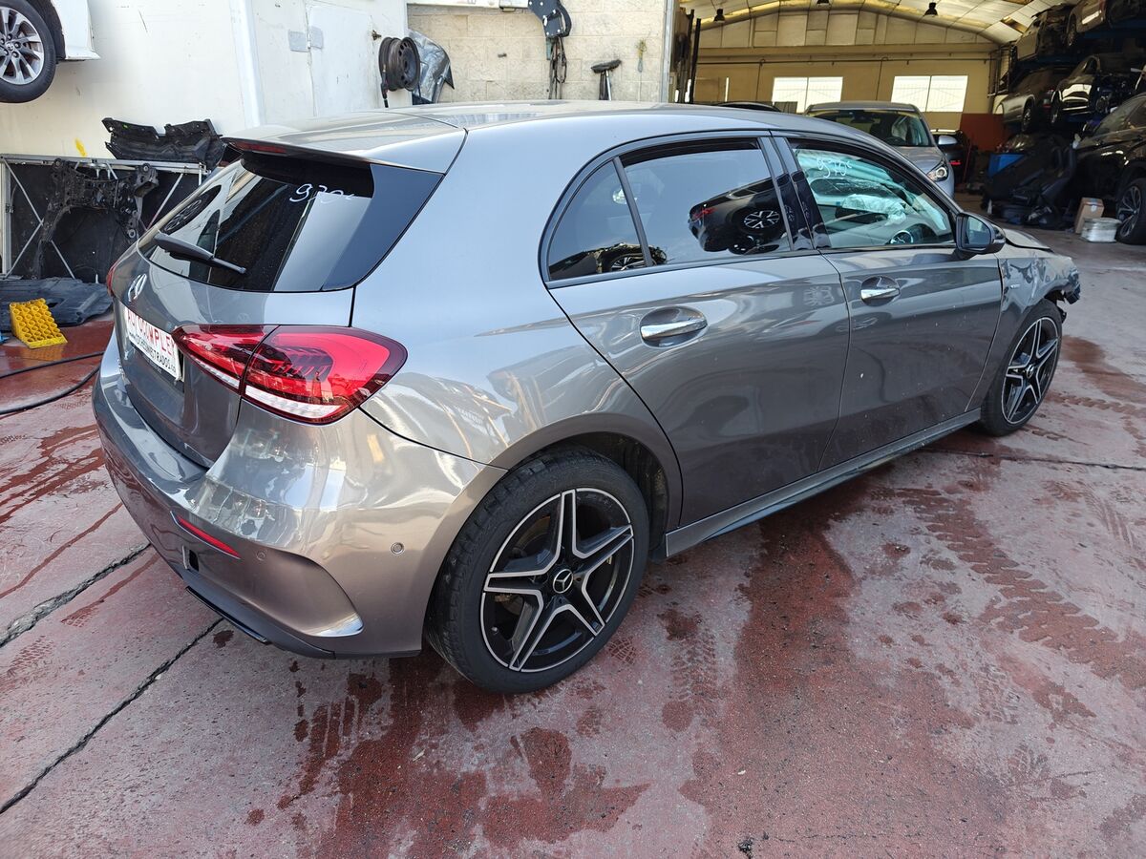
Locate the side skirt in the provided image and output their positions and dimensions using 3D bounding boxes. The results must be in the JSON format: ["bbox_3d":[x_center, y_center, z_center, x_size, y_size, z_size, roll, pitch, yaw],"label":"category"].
[{"bbox_3d":[1.003,0.132,2.789,2.000,0.120,0.120,-14,24,-38],"label":"side skirt"}]

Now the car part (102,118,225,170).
[{"bbox_3d":[-3.163,-2.209,5.900,1.000,0.380,0.250,4,21,11],"label":"car part"}]

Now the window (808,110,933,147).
[{"bbox_3d":[3.005,-3.156,8.000,1.400,0.450,0.620,7,22,18],"label":"window"}]

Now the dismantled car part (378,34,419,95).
[{"bbox_3d":[-1.453,-3.030,6.400,0.200,0.500,0.410,8,22,21],"label":"dismantled car part"}]

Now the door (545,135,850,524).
[{"bbox_3d":[0.350,-0.258,2.151,1.160,1.075,0.260,-16,26,-37],"label":"door"}]

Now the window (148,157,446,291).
[{"bbox_3d":[-0.852,-0.563,2.015,1.260,0.100,0.480,23,69,46],"label":"window"}]

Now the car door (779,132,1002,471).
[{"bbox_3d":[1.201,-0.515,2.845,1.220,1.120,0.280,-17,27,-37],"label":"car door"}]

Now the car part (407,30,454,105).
[{"bbox_3d":[-1.321,-3.297,7.000,0.450,0.720,0.250,-5,21,-14],"label":"car part"}]

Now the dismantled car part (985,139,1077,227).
[{"bbox_3d":[6.134,-3.294,10.200,1.100,1.120,0.950,17,27,38],"label":"dismantled car part"}]

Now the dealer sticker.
[{"bbox_3d":[-1.085,-0.224,1.949,0.015,0.115,0.520,-13,24,-38],"label":"dealer sticker"}]

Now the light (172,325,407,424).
[{"bbox_3d":[-0.609,-0.145,1.603,0.320,0.200,0.530,-16,26,-37],"label":"light"}]

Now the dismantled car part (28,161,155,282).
[{"bbox_3d":[-3.757,-1.645,5.950,1.000,0.930,0.320,2,21,7],"label":"dismantled car part"}]

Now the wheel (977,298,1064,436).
[{"bbox_3d":[2.035,-0.295,3.566,0.650,0.650,0.225,-15,26,-33],"label":"wheel"}]

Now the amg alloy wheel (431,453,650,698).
[{"bbox_3d":[-0.089,0.352,1.967,0.650,0.650,0.225,-17,27,-37],"label":"amg alloy wheel"}]

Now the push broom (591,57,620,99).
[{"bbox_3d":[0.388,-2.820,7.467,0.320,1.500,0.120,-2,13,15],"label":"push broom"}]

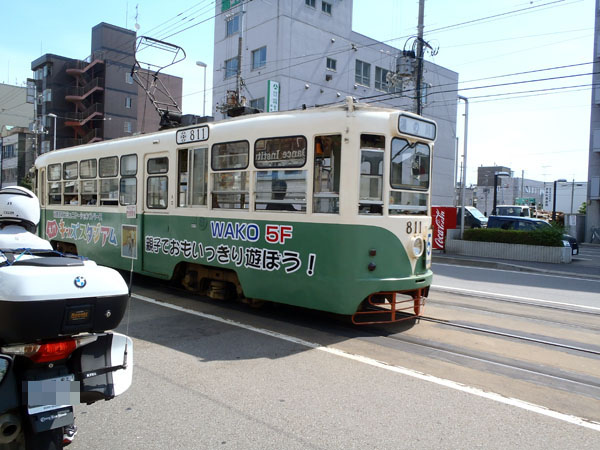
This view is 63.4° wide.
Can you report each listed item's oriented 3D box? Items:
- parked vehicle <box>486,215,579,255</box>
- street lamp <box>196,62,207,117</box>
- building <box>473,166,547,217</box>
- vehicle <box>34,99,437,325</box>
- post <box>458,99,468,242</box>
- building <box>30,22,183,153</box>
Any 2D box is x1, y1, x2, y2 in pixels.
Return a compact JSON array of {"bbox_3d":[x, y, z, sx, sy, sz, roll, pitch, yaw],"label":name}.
[{"bbox_3d":[10.050,0.440,21.000,1.600,1.480,3.550,0,2,-42],"label":"parked vehicle"},{"bbox_3d":[-5.796,-4.397,27.965,0.250,9.800,0.750,3,2,44],"label":"street lamp"},{"bbox_3d":[37.953,-4.727,87.728,6.600,10.100,15.000,3,2,44],"label":"building"},{"bbox_3d":[-2.771,-0.486,11.011,12.450,3.360,2.360,3,2,44],"label":"vehicle"},{"bbox_3d":[5.934,-1.980,17.996,0.160,5.600,0.650,3,2,44],"label":"post"},{"bbox_3d":[-22.598,-11.768,58.325,5.200,22.200,16.400,3,2,44],"label":"building"}]

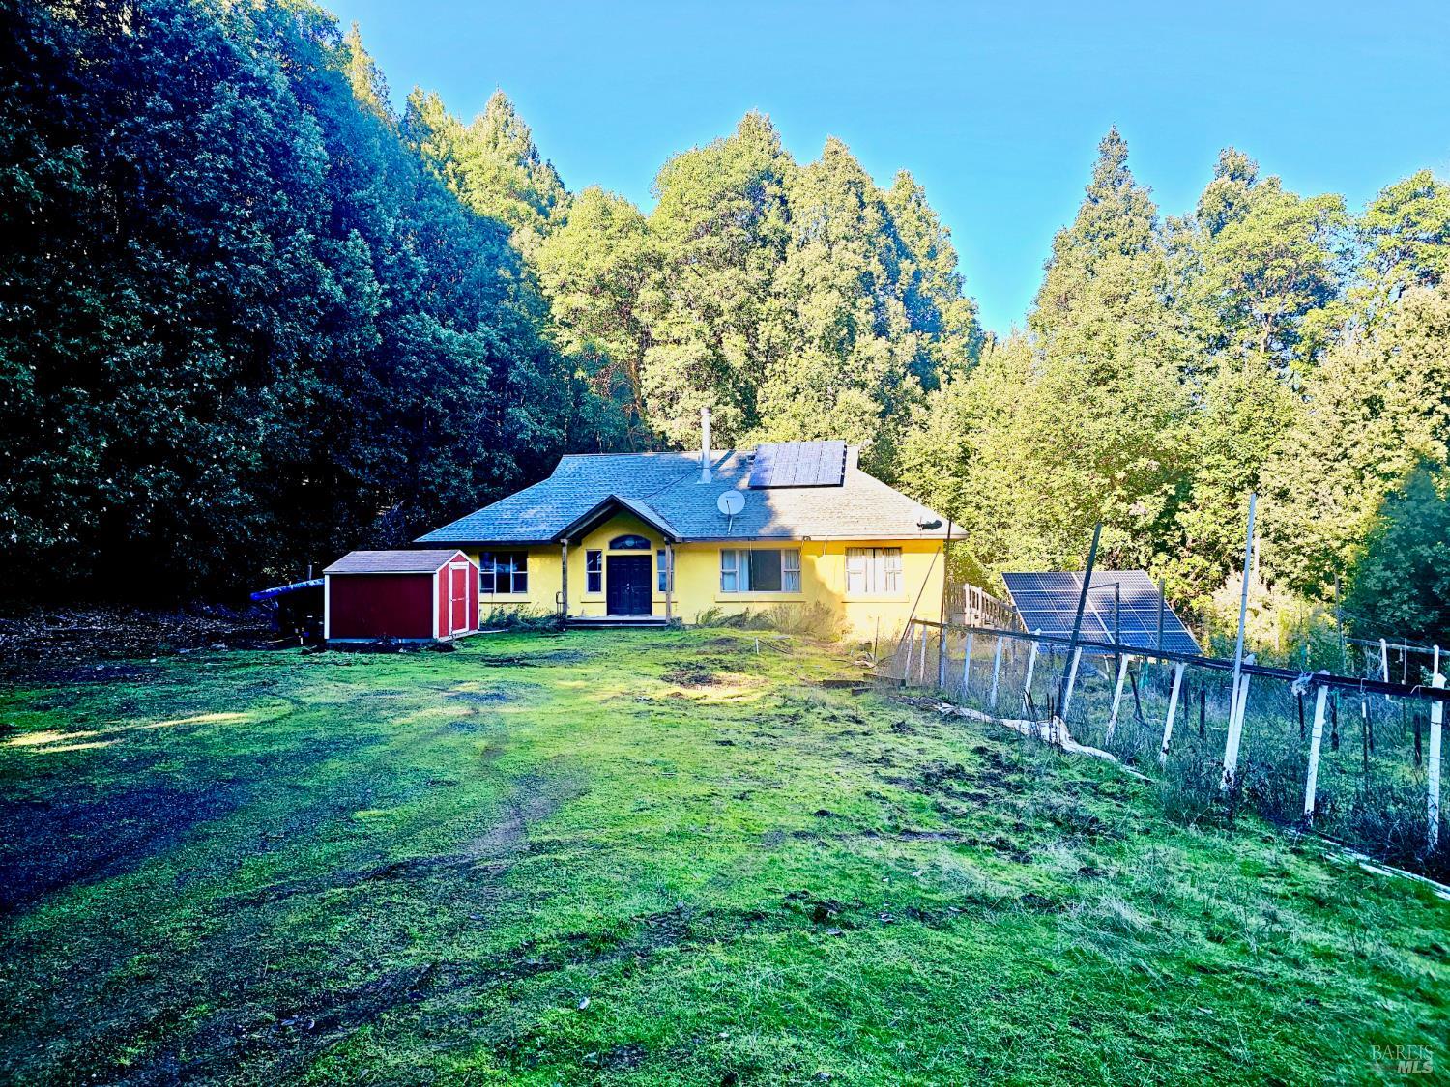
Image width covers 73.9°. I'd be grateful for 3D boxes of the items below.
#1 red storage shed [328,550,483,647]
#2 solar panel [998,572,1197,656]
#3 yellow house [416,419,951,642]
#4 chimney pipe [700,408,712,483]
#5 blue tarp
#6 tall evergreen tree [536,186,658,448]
[{"bbox_3d":[-8.877,1.442,26.810,3.253,2.471,2.917,-1,-1,8],"label":"red storage shed"},{"bbox_3d":[10.018,1.865,26.034,4.099,2.160,3.465,-1,-1,1],"label":"solar panel"},{"bbox_3d":[-0.693,-0.306,36.229,18.407,6.552,11.090,-1,-1,11],"label":"yellow house"},{"bbox_3d":[-0.668,-3.562,34.787,0.430,2.705,0.430,-1,-1,0],"label":"chimney pipe"},{"bbox_3d":[-12.345,1.327,27.200,2.100,0.680,1.700,-1,-1,8],"label":"blue tarp"},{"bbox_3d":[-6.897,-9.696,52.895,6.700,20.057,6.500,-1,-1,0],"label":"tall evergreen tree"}]

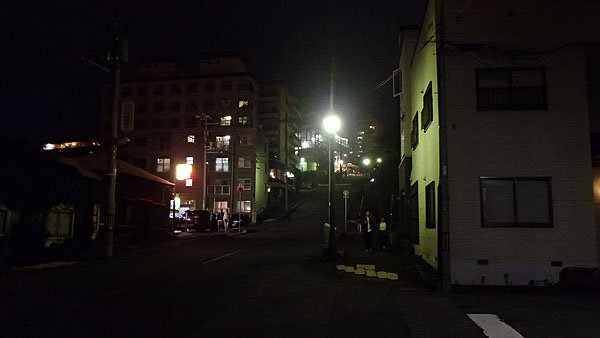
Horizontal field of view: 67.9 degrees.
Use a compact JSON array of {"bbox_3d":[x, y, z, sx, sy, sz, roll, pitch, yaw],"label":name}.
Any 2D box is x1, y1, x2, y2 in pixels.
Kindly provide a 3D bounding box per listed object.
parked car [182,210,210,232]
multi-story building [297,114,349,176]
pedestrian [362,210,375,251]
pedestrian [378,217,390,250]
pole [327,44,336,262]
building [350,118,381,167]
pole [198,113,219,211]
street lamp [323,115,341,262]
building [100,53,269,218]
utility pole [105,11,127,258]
[{"bbox_3d":[-8.448,4.284,36.550,1.700,1.751,4.200,1,-6,-3],"label":"parked car"},{"bbox_3d":[6.301,-5.273,120.845,11.000,16.412,11.000,-4,-7,40],"label":"multi-story building"},{"bbox_3d":[2.926,2.634,19.036,0.520,1.715,0.340,1,-6,-3],"label":"pedestrian"},{"bbox_3d":[3.720,2.844,19.619,0.480,1.470,0.320,1,-6,-3],"label":"pedestrian"},{"bbox_3d":[1.141,-0.591,16.035,0.320,7.581,0.320,0,-6,0],"label":"pole"},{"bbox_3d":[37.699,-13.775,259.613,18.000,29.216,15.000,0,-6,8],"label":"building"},{"bbox_3d":[-8.914,0.146,43.185,1.700,11.337,0.500,1,-6,-6],"label":"pole"},{"bbox_3d":[1.111,0.612,15.716,0.550,5.083,0.550,-1,-6,11],"label":"street lamp"},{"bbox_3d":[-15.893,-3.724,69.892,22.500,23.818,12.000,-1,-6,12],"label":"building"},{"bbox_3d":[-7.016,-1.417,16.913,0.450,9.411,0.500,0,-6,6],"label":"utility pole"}]

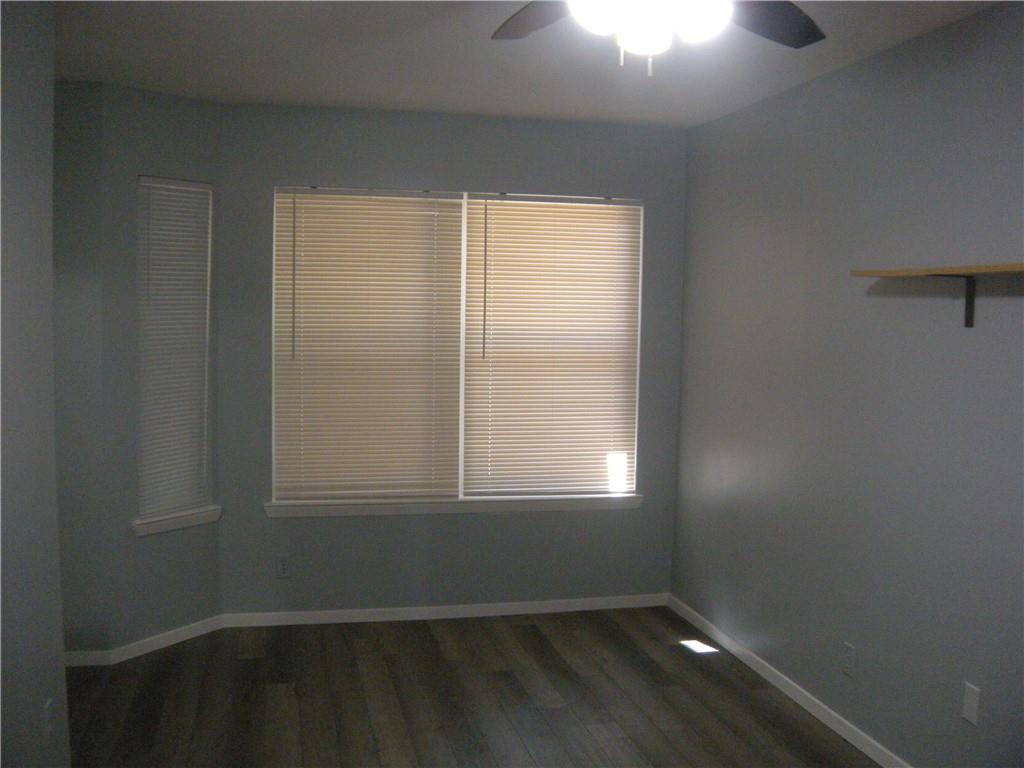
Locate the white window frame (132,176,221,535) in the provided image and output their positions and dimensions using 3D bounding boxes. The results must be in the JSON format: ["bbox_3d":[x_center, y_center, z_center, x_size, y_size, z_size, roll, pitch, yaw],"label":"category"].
[{"bbox_3d":[-1.508,-0.124,4.612,0.080,1.550,0.472,4,6,34],"label":"white window frame"}]

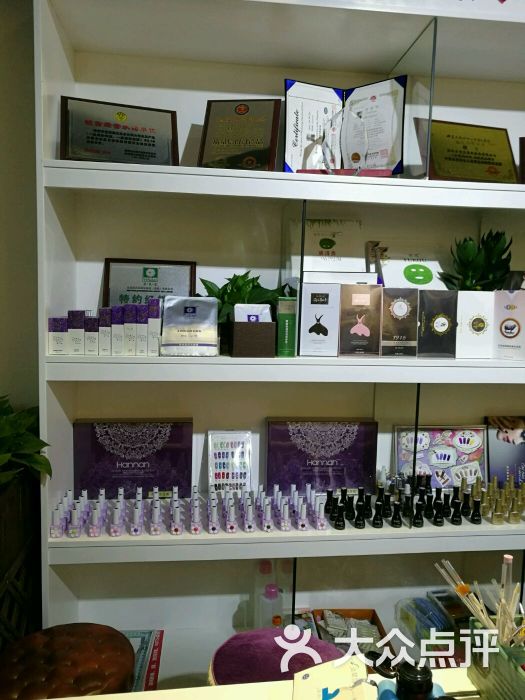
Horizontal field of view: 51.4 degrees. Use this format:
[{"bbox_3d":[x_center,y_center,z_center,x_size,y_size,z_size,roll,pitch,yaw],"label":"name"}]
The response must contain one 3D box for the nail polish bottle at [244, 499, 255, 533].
[{"bbox_3d":[-0.035,0.465,1.508,0.029,0.074,0.027,1,6,-7],"label":"nail polish bottle"}]

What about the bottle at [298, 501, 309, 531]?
[{"bbox_3d":[0.114,0.469,1.540,0.029,0.072,0.028,1,5,-7],"label":"bottle"}]

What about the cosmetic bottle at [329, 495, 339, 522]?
[{"bbox_3d":[0.226,0.493,1.704,0.032,0.073,0.032,1,5,-7],"label":"cosmetic bottle"}]

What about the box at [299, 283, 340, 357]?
[{"bbox_3d":[0.154,-0.083,1.508,0.104,0.197,0.048,1,6,-7],"label":"box"}]

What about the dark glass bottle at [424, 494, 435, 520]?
[{"bbox_3d":[0.501,0.467,1.636,0.029,0.073,0.028,1,6,-7],"label":"dark glass bottle"}]

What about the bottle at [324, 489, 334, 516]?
[{"bbox_3d":[0.219,0.495,1.780,0.031,0.079,0.030,1,5,-7],"label":"bottle"}]

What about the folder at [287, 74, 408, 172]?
[{"bbox_3d":[0.265,-0.716,1.788,0.383,0.299,0.100,2,5,7],"label":"folder"}]

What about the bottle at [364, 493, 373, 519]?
[{"bbox_3d":[0.334,0.493,1.723,0.032,0.074,0.032,1,5,-7],"label":"bottle"}]

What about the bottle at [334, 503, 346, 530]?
[{"bbox_3d":[0.221,0.469,1.544,0.029,0.072,0.028,1,6,-7],"label":"bottle"}]

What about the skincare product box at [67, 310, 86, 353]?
[{"bbox_3d":[-0.474,-0.044,1.407,0.039,0.111,0.040,1,6,-7],"label":"skincare product box"}]

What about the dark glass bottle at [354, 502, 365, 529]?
[{"bbox_3d":[0.279,0.470,1.554,0.029,0.072,0.028,1,6,-7],"label":"dark glass bottle"}]

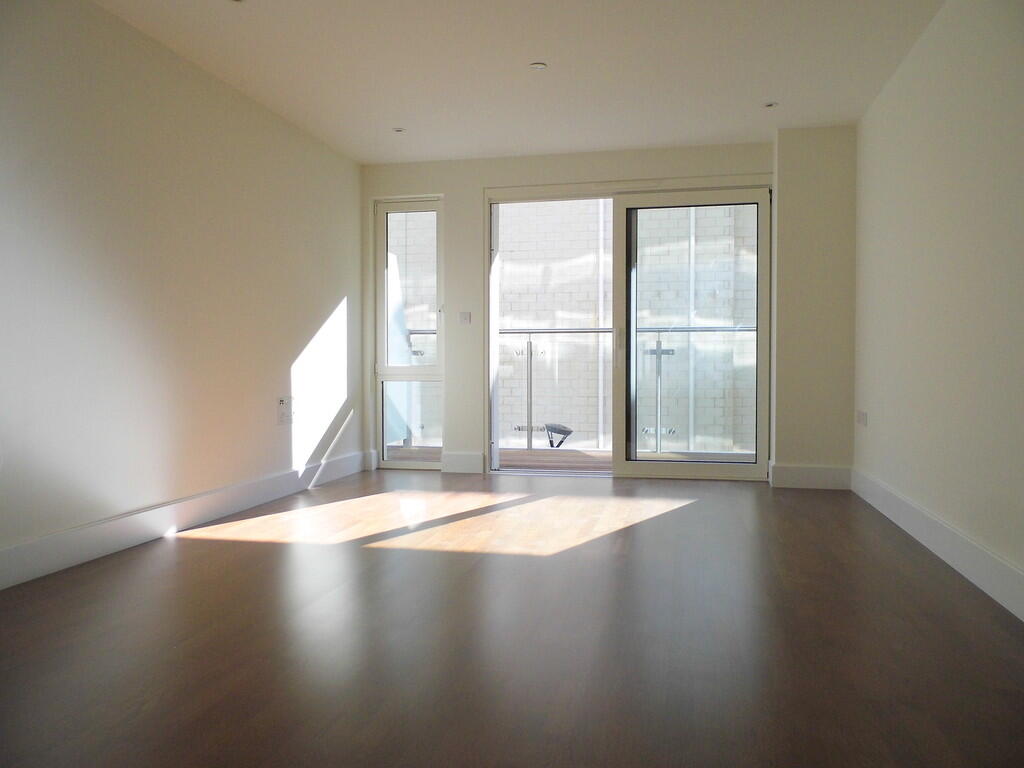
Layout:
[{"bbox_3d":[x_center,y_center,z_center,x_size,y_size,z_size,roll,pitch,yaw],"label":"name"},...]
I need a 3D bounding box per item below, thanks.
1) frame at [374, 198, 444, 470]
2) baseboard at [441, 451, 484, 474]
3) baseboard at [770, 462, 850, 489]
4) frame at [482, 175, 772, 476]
[{"bbox_3d":[-0.810,-0.380,5.854,0.554,2.120,0.090,0,2,13],"label":"frame"},{"bbox_3d":[-0.379,0.604,5.694,0.336,0.160,0.025,0,2,13],"label":"baseboard"},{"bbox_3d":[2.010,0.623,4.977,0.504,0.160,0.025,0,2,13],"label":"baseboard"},{"bbox_3d":[0.807,-0.390,5.439,2.079,2.160,0.130,0,2,13],"label":"frame"}]

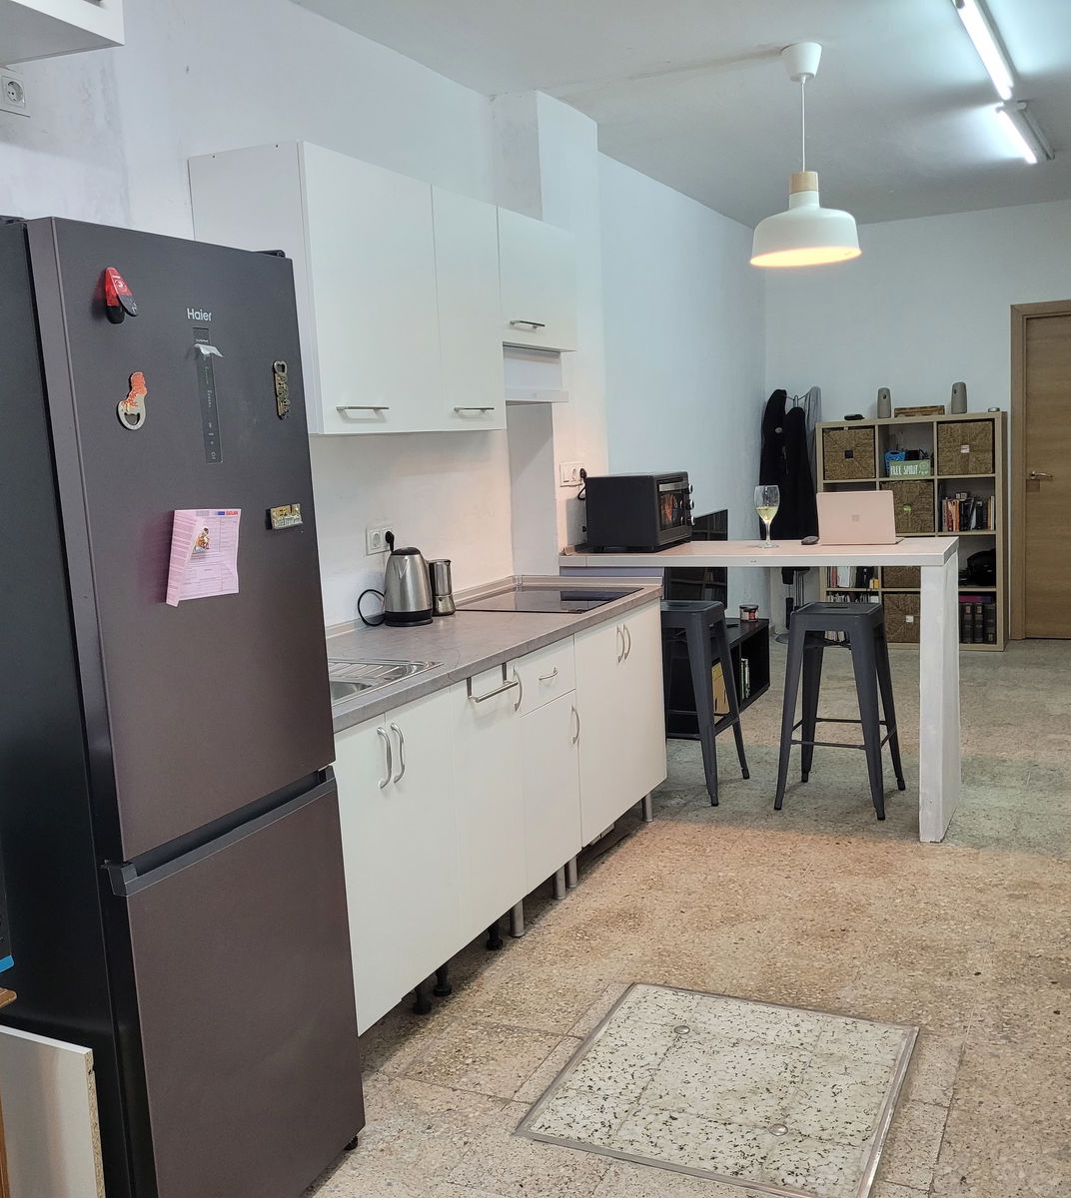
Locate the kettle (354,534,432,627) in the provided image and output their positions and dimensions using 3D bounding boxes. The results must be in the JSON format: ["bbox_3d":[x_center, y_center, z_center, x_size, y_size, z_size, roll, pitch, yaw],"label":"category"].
[{"bbox_3d":[-0.409,-0.044,3.943,0.160,0.248,0.205,-3,8,4],"label":"kettle"}]

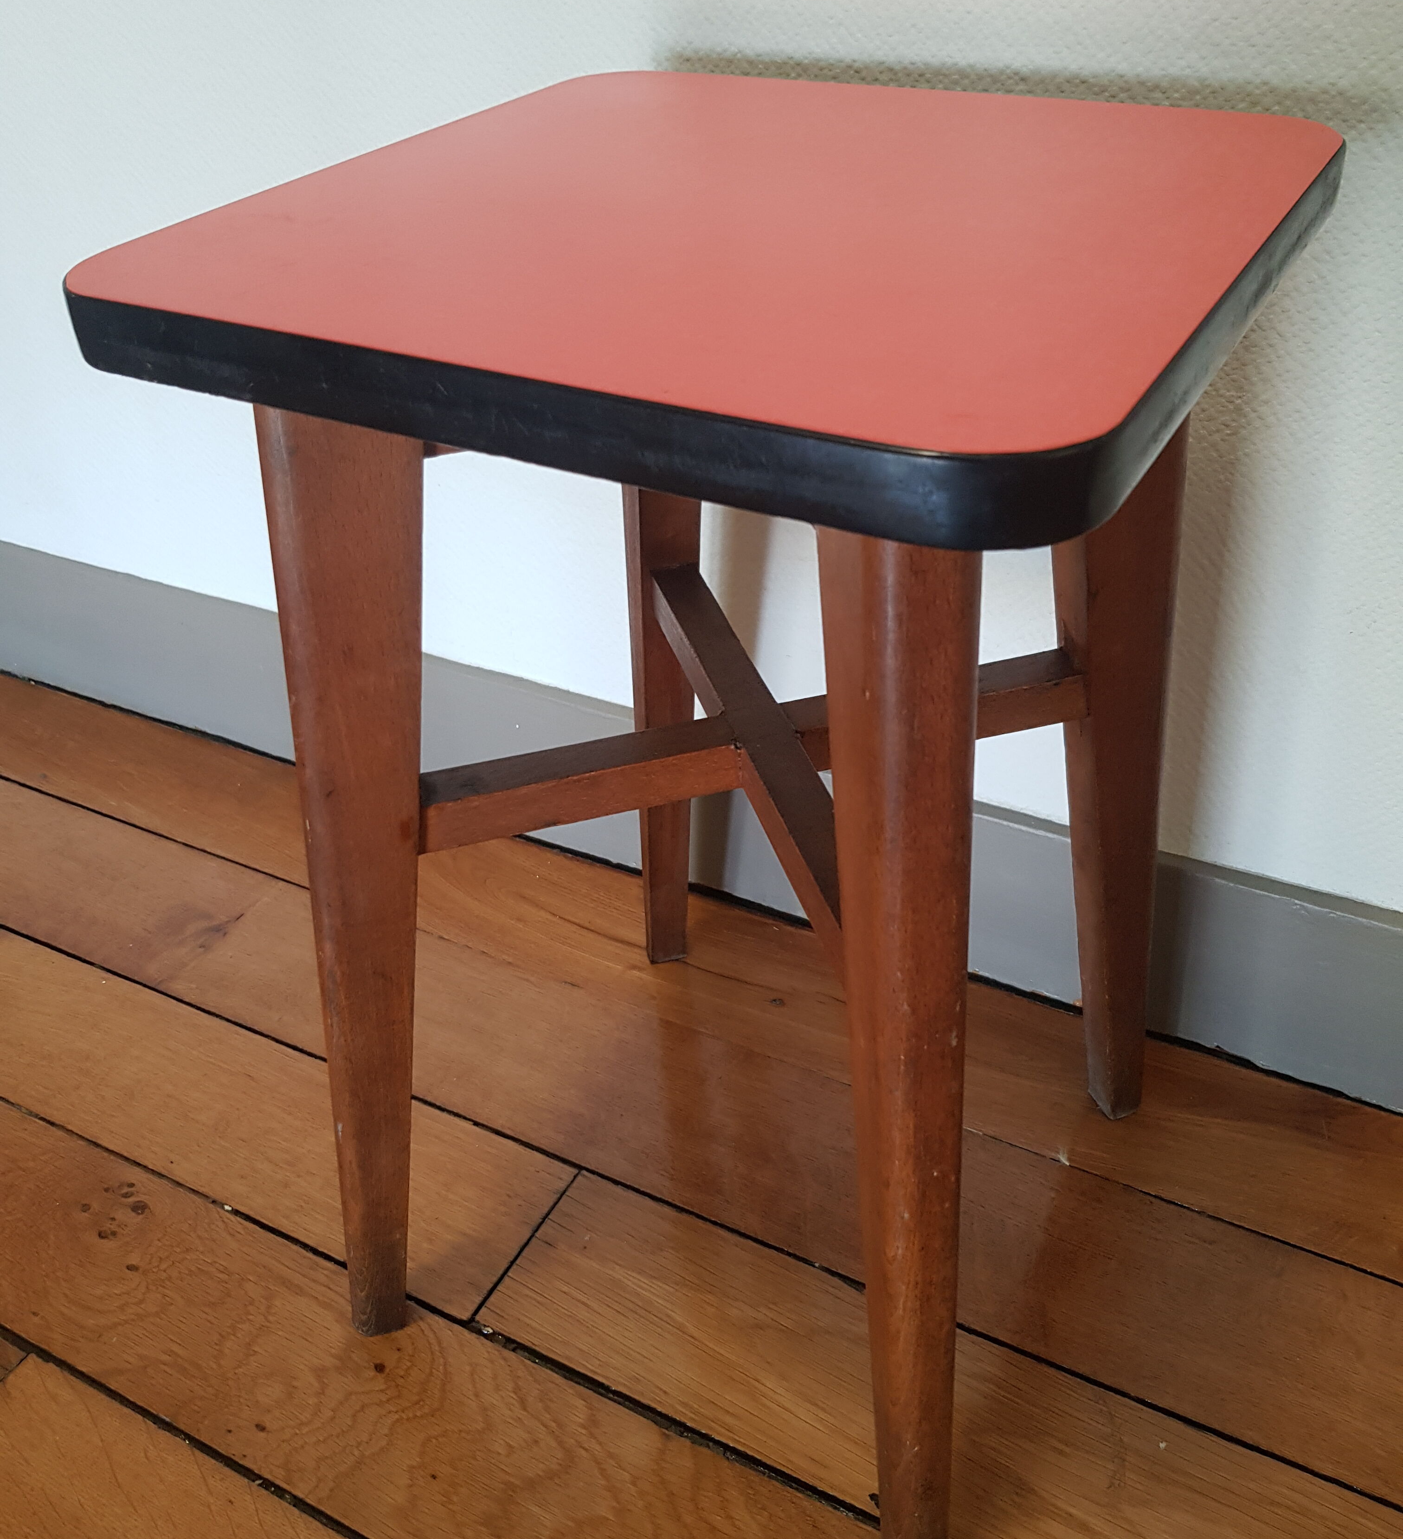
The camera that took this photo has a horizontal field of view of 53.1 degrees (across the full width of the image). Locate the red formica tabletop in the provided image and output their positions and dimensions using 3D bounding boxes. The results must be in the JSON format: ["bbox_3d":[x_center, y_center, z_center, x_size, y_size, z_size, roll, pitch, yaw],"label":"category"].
[{"bbox_3d":[0.014,-0.155,0.405,0.281,0.021,0.281,17,41,25],"label":"red formica tabletop"}]

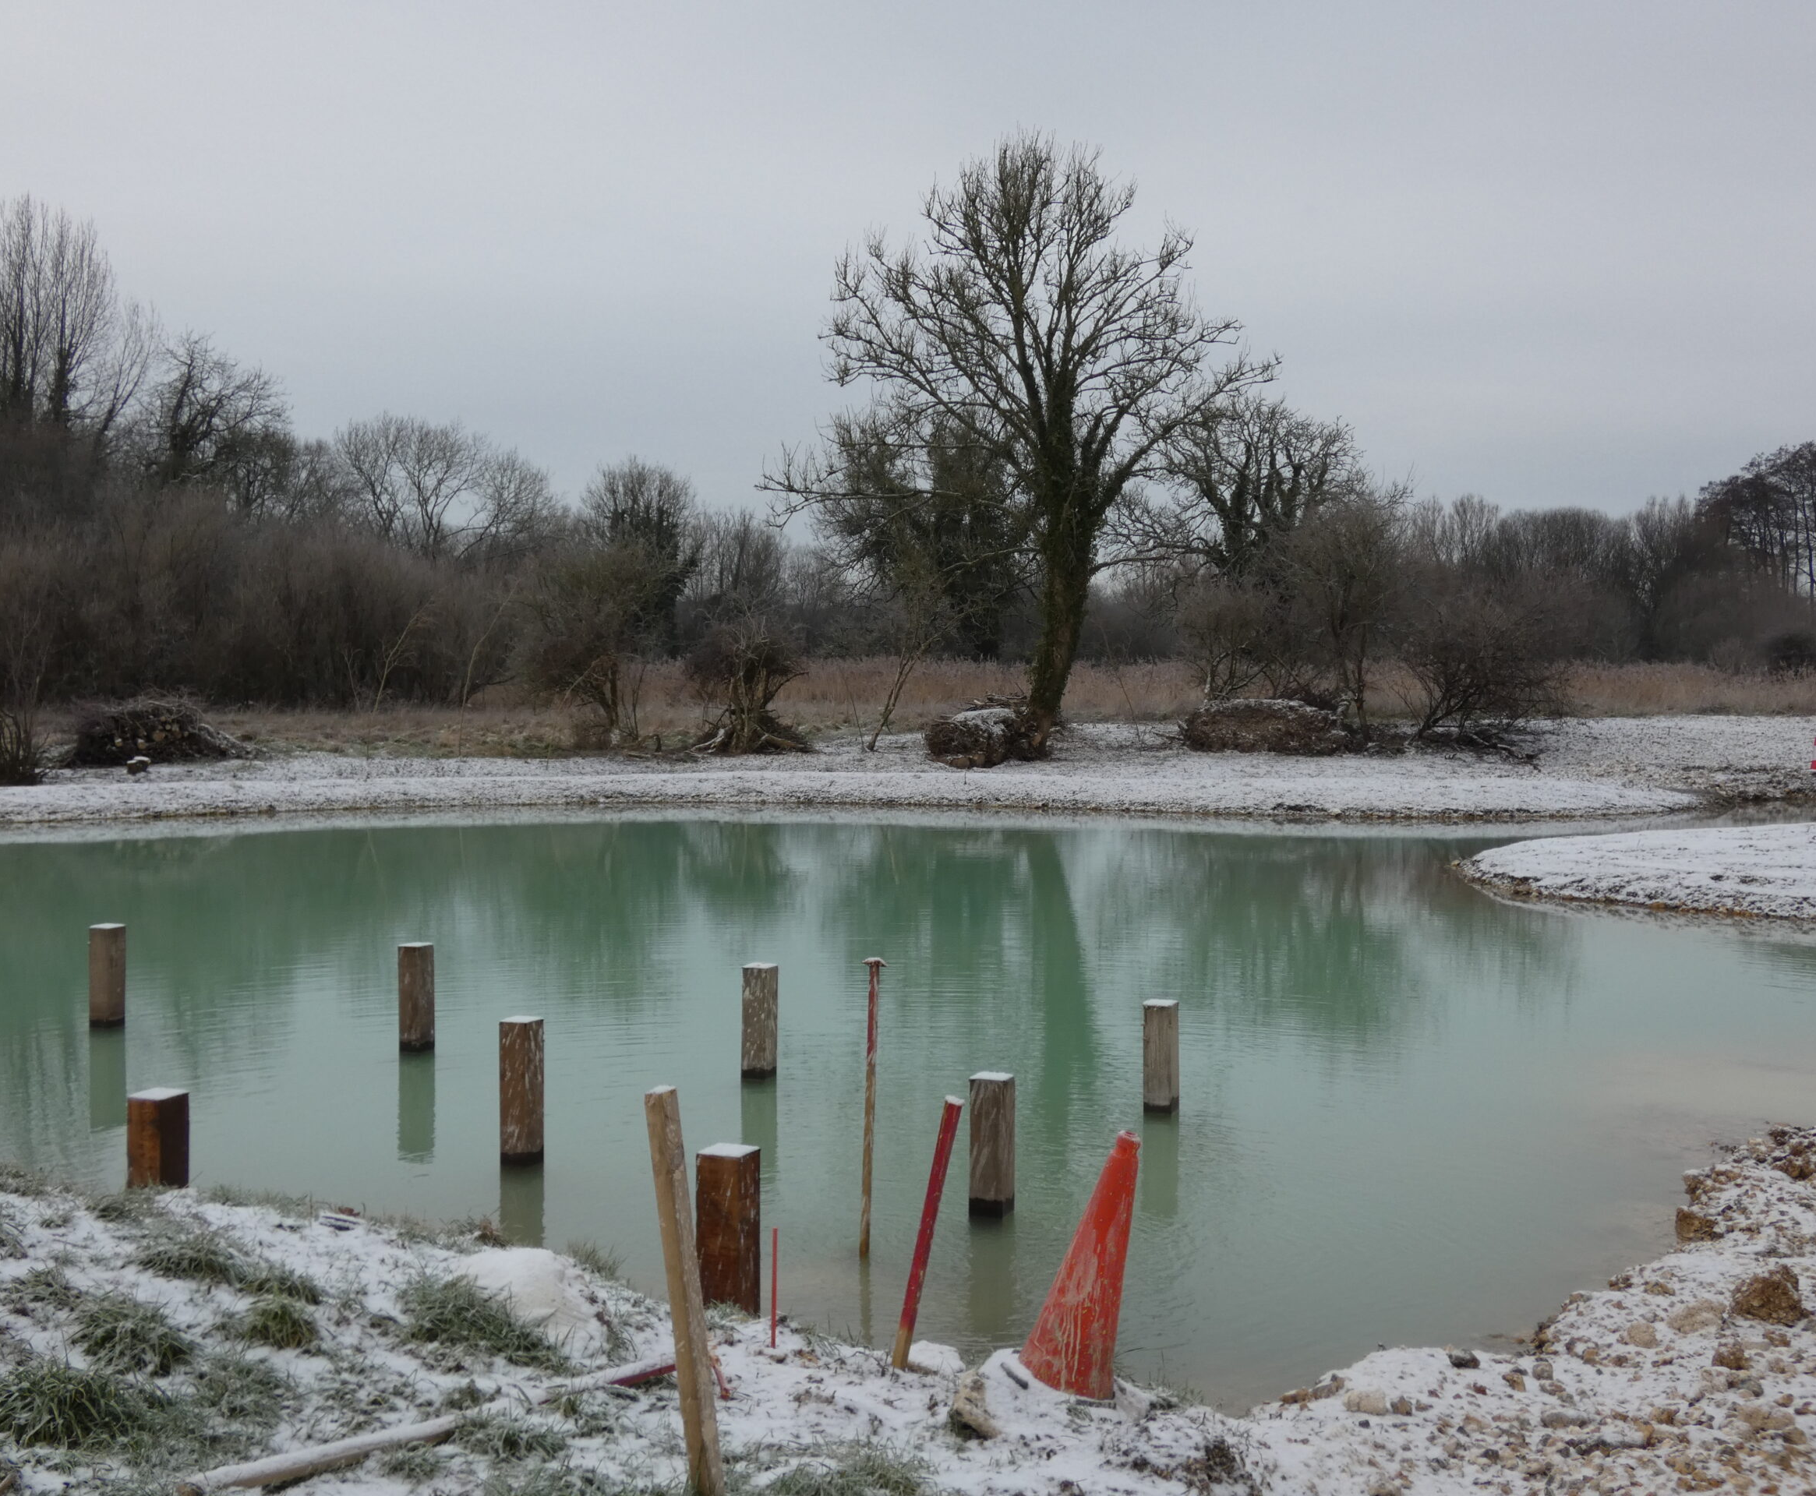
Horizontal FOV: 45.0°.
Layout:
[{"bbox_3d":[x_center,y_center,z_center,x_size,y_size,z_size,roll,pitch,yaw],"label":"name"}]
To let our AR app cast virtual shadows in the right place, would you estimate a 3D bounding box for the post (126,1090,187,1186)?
[{"bbox_3d":[-2.736,1.451,8.005,0.148,0.355,0.148,1,2,24],"label":"post"}]

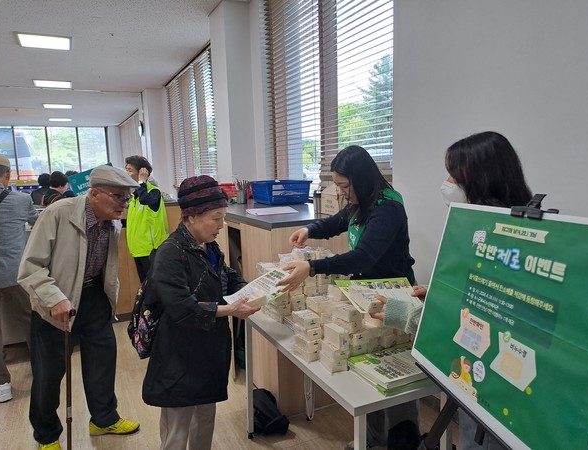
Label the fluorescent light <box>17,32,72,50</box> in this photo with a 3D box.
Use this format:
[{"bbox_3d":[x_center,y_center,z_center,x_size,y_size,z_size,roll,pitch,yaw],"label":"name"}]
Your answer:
[{"bbox_3d":[-3.012,-2.232,5.249,0.600,0.060,0.620,-6,8,-27],"label":"fluorescent light"}]

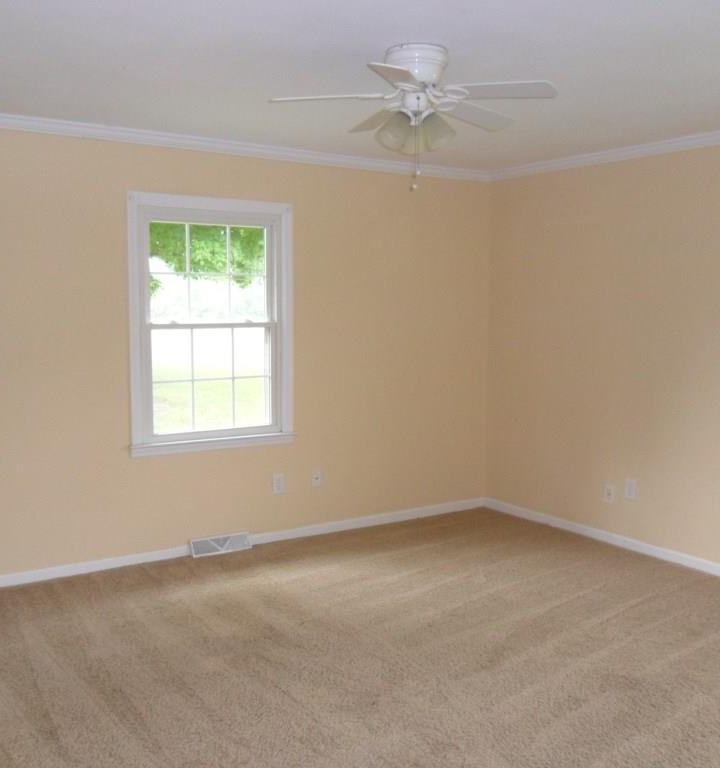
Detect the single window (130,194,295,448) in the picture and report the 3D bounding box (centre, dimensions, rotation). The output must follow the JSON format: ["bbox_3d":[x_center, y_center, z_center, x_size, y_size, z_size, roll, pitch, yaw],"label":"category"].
[{"bbox_3d":[-0.857,-0.345,4.745,1.035,1.480,0.100,-3,6,-32],"label":"single window"}]

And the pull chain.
[{"bbox_3d":[0.207,-0.858,2.980,0.032,0.280,0.030,0,5,0],"label":"pull chain"}]

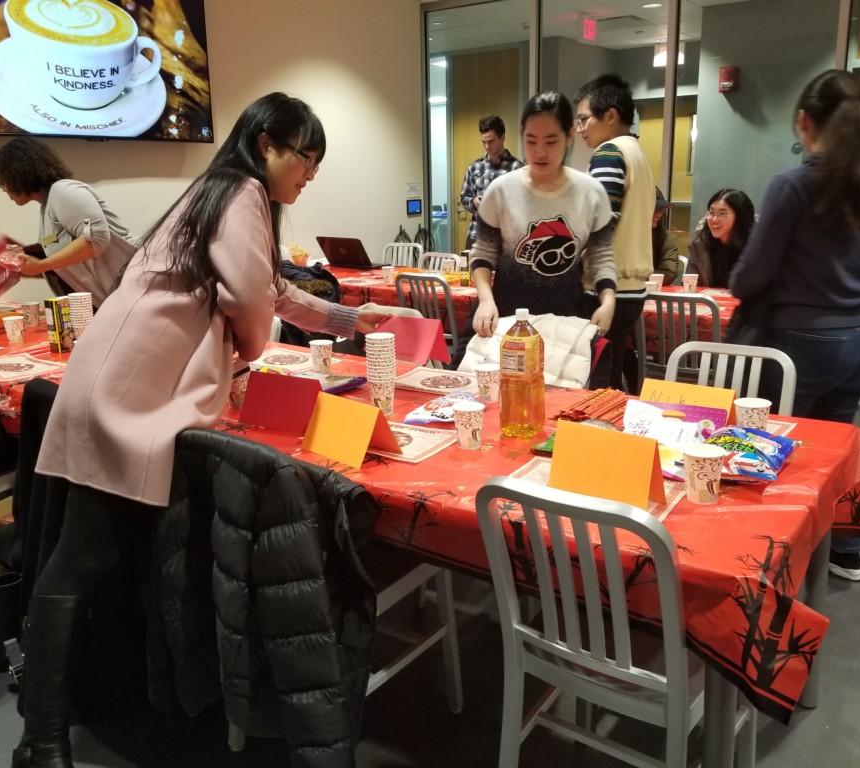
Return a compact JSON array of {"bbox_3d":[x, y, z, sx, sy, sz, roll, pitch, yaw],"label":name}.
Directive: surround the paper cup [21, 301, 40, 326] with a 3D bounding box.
[{"bbox_3d":[-1.925,-0.337,3.722,0.079,0.101,0.079,-1,14,0],"label":"paper cup"}]

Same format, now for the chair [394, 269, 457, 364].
[{"bbox_3d":[0.081,-0.297,4.952,0.410,0.860,0.500,7,16,31],"label":"chair"}]

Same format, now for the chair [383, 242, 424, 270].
[{"bbox_3d":[-0.333,-0.789,6.795,0.410,0.860,0.500,5,16,25],"label":"chair"}]

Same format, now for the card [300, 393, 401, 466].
[{"bbox_3d":[-0.187,0.099,1.794,0.220,0.127,0.128,12,20,43],"label":"card"}]

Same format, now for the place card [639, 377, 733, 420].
[{"bbox_3d":[0.616,0.064,1.840,0.215,0.128,0.105,9,17,35],"label":"place card"}]

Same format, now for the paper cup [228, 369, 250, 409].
[{"bbox_3d":[-0.553,0.015,2.209,0.079,0.101,0.079,-1,14,0],"label":"paper cup"}]

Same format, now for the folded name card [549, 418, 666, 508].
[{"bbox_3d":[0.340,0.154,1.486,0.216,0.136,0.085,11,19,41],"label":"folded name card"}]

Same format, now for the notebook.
[{"bbox_3d":[-0.590,-1.018,5.973,0.380,0.235,0.385,7,16,29],"label":"notebook"}]

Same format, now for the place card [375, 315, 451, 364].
[{"bbox_3d":[-0.051,-0.133,2.248,0.210,0.124,0.128,11,9,38],"label":"place card"}]

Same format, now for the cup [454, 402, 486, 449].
[{"bbox_3d":[0.093,0.104,1.828,0.080,0.096,0.080,-1,14,0],"label":"cup"}]

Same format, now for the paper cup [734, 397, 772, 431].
[{"bbox_3d":[0.742,0.093,1.777,0.079,0.101,0.079,-1,14,0],"label":"paper cup"}]

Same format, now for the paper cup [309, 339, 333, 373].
[{"bbox_3d":[-0.372,-0.091,2.608,0.080,0.096,0.080,-1,14,0],"label":"paper cup"}]

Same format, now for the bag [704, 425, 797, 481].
[{"bbox_3d":[0.689,0.144,1.667,0.180,0.058,0.205,5,16,24],"label":"bag"}]

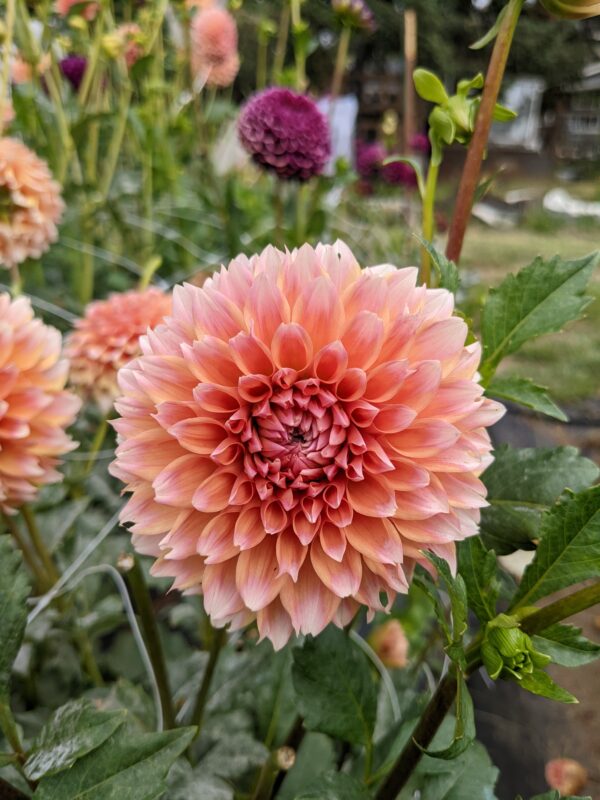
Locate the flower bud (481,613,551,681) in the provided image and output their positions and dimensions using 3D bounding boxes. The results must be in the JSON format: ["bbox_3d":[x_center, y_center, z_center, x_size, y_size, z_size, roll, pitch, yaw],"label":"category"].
[{"bbox_3d":[0.077,0.088,0.222,0.023,0.023,0.023,-9,26,-18],"label":"flower bud"}]

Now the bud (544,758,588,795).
[{"bbox_3d":[0.192,0.272,0.450,0.031,0.027,0.031,0,22,0],"label":"bud"}]

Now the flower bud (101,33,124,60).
[{"bbox_3d":[-0.225,-0.425,0.750,0.029,0.033,0.029,0,22,0],"label":"flower bud"}]

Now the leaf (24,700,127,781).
[{"bbox_3d":[-0.102,0.155,0.283,0.051,0.013,0.033,-31,48,-12],"label":"leaf"}]

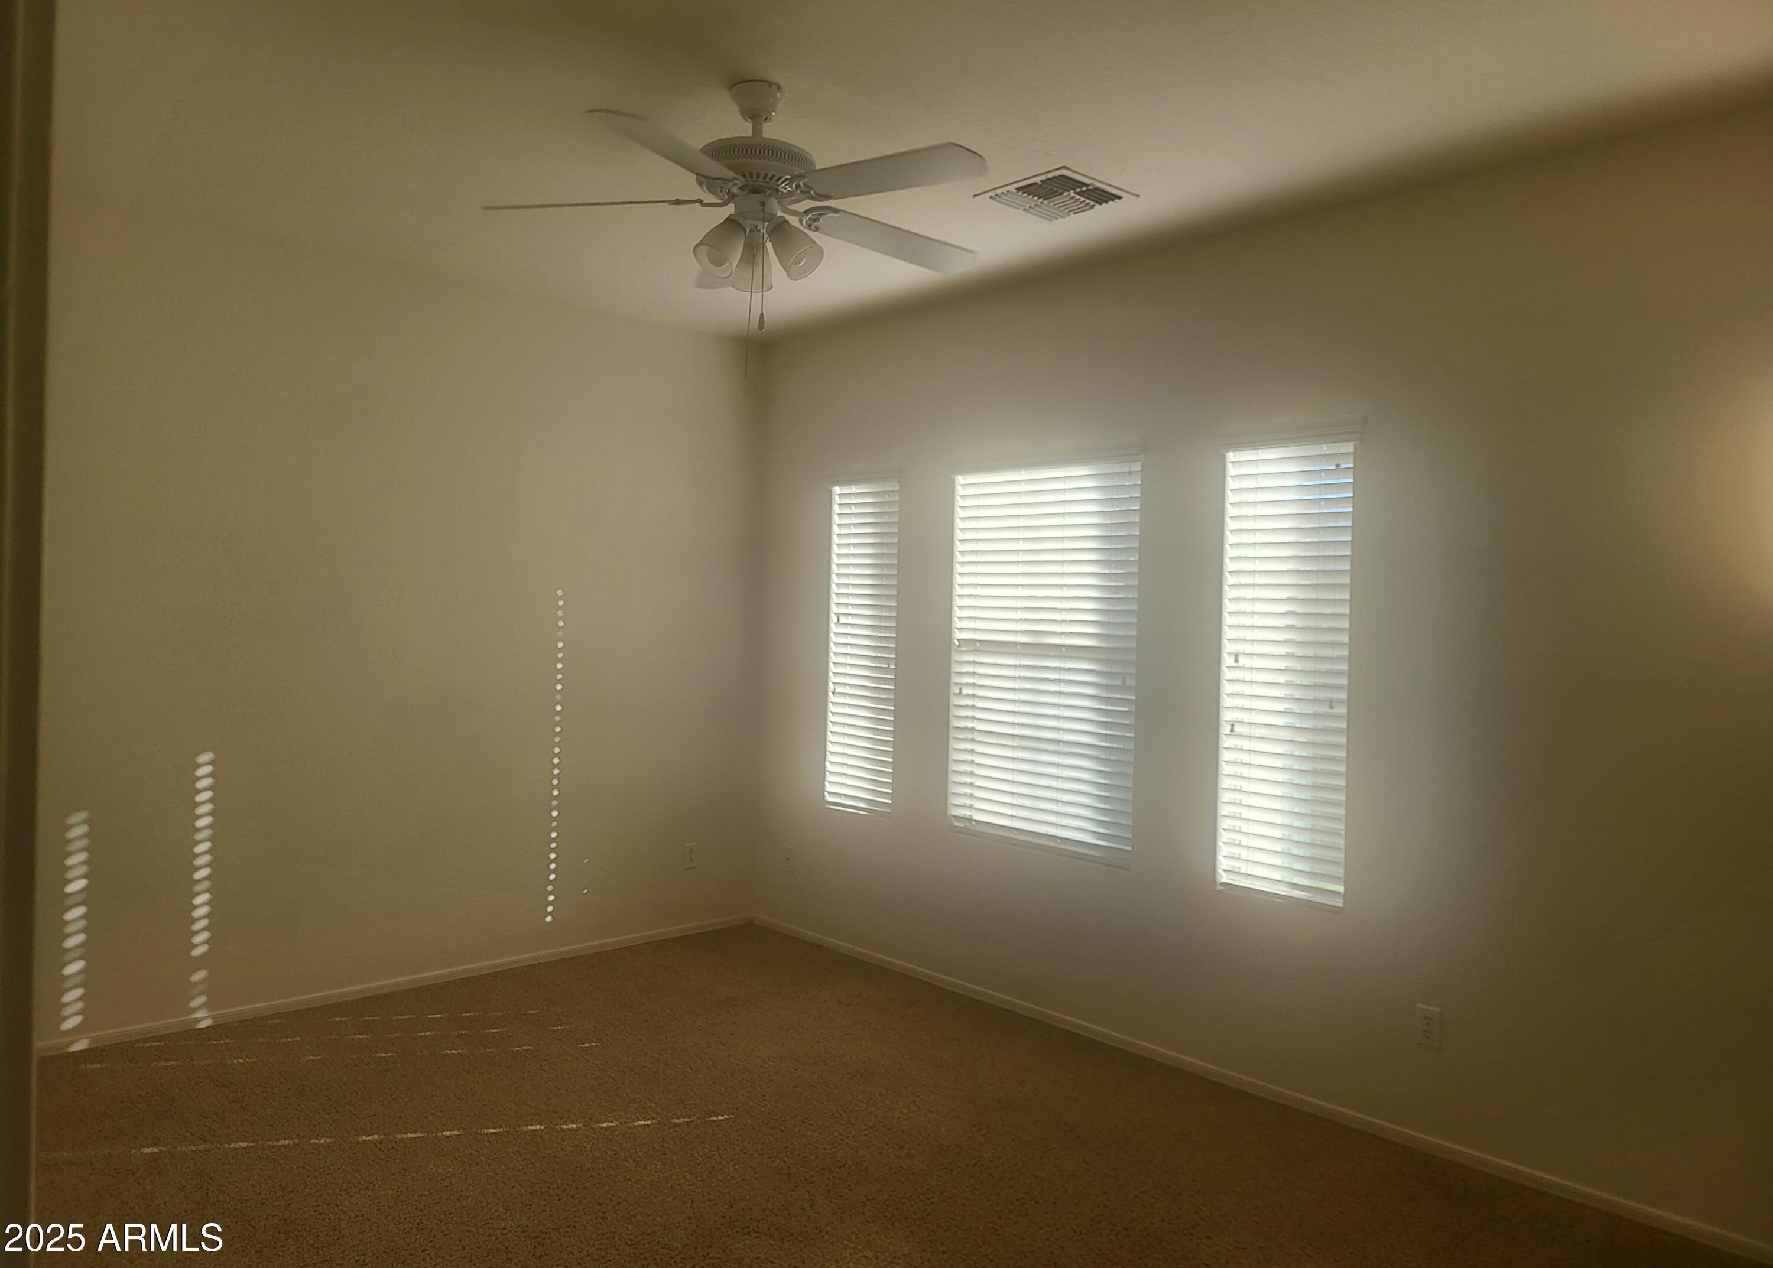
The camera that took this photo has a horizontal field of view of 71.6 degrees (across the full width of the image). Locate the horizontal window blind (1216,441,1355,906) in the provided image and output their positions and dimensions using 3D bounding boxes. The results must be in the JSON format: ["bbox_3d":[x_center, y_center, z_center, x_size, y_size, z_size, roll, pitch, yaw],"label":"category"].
[{"bbox_3d":[1.249,0.120,3.824,0.060,1.398,0.432,0,1,-42],"label":"horizontal window blind"}]

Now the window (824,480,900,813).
[{"bbox_3d":[-0.086,0.057,5.296,0.060,1.389,0.436,0,1,-42],"label":"window"}]

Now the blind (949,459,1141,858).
[{"bbox_3d":[0.584,0.077,4.565,0.080,1.376,0.890,0,1,-42],"label":"blind"}]

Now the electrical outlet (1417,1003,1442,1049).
[{"bbox_3d":[1.528,1.109,3.460,0.010,0.115,0.071,0,1,-42],"label":"electrical outlet"}]

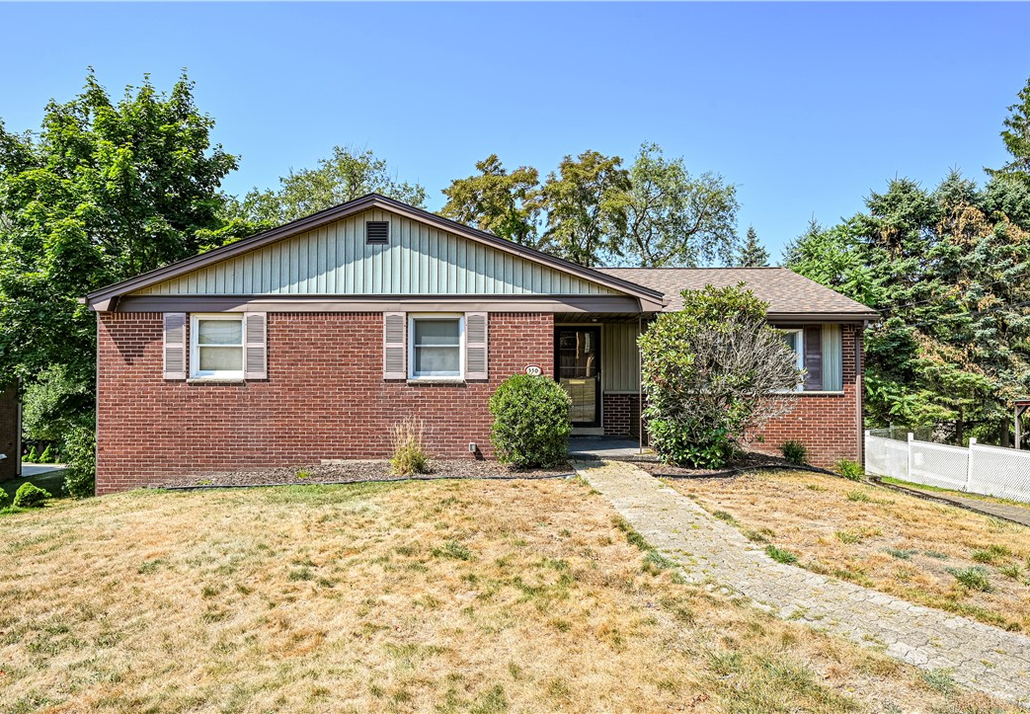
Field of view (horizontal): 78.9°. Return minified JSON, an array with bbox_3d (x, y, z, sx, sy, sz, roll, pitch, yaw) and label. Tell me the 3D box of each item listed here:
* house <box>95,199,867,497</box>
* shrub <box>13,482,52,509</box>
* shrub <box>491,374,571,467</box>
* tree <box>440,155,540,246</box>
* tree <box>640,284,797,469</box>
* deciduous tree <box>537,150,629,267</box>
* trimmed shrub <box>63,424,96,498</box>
[{"bbox_3d":[0.110,-0.100,15.600,14.200,4.950,10.900,0,-1,0],"label":"house"},{"bbox_3d":[-9.000,2.590,11.700,0.740,0.500,0.720,0,-1,0],"label":"shrub"},{"bbox_3d":[0.230,1.000,9.750,1.270,1.460,1.220,0,-1,0],"label":"shrub"},{"bbox_3d":[-0.750,-3.400,31.000,4.900,13.000,4.900,0,-1,0],"label":"tree"},{"bbox_3d":[3.530,0.330,10.850,2.750,3.100,2.400,0,-1,0],"label":"tree"},{"bbox_3d":[3.400,-3.500,31.000,4.700,13.200,4.700,0,-1,0],"label":"deciduous tree"},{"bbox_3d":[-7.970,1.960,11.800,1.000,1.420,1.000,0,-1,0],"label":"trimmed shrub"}]

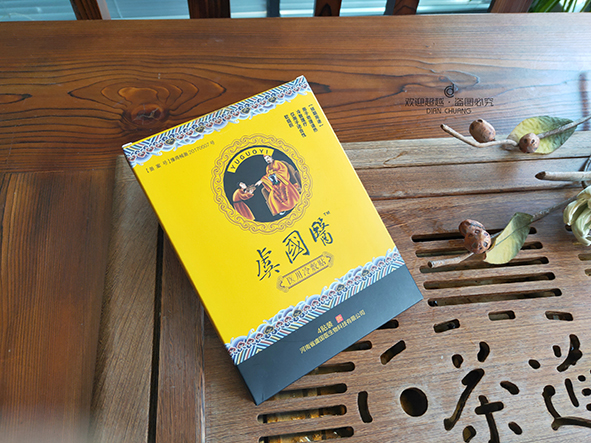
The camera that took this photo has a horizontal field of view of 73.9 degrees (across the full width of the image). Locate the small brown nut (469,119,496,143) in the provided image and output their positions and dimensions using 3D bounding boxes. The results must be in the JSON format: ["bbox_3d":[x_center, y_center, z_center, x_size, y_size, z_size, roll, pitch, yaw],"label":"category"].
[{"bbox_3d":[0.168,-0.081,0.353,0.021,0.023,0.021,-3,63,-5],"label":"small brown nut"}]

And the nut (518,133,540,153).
[{"bbox_3d":[0.210,-0.070,0.351,0.018,0.018,0.019,-3,63,-5],"label":"nut"}]

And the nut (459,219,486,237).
[{"bbox_3d":[0.139,0.006,0.306,0.022,0.021,0.021,-3,63,-5],"label":"nut"}]

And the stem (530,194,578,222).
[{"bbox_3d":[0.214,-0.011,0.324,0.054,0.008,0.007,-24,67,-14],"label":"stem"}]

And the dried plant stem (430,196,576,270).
[{"bbox_3d":[0.170,0.007,0.310,0.146,0.025,0.039,-21,66,-13],"label":"dried plant stem"}]

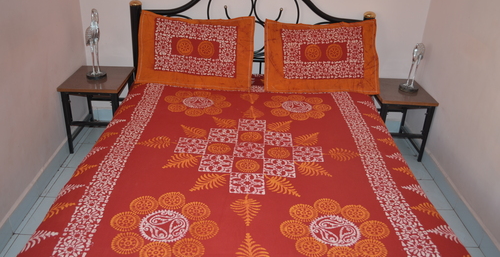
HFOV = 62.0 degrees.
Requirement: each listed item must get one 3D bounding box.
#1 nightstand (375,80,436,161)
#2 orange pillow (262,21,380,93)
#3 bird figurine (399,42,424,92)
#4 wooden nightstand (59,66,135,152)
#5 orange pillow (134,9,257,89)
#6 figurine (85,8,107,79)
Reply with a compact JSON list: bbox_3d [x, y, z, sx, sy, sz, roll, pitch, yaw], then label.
[{"bbox_3d":[0.997,-0.065,2.894,0.360,0.441,0.446,2,26,-2],"label":"nightstand"},{"bbox_3d":[0.452,-0.451,2.622,0.706,0.461,0.137,0,-1,-3],"label":"orange pillow"},{"bbox_3d":[1.076,-0.401,2.725,0.130,0.317,0.133,22,32,34],"label":"bird figurine"},{"bbox_3d":[-0.996,-0.131,2.813,0.360,0.441,0.446,2,26,-2],"label":"wooden nightstand"},{"bbox_3d":[-0.335,-0.484,2.604,0.711,0.462,0.137,4,-1,1],"label":"orange pillow"},{"bbox_3d":[-0.999,-0.541,2.647,0.134,0.441,0.137,-10,29,-26],"label":"figurine"}]

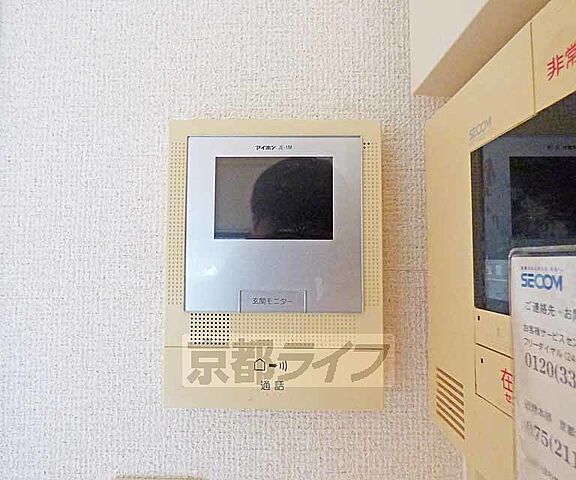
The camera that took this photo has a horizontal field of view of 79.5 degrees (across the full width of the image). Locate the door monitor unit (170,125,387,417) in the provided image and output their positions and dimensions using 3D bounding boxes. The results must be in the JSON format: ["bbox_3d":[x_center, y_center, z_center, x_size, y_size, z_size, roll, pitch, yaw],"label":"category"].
[{"bbox_3d":[-0.009,0.015,0.239,0.140,0.186,0.030,0,-3,0],"label":"door monitor unit"}]

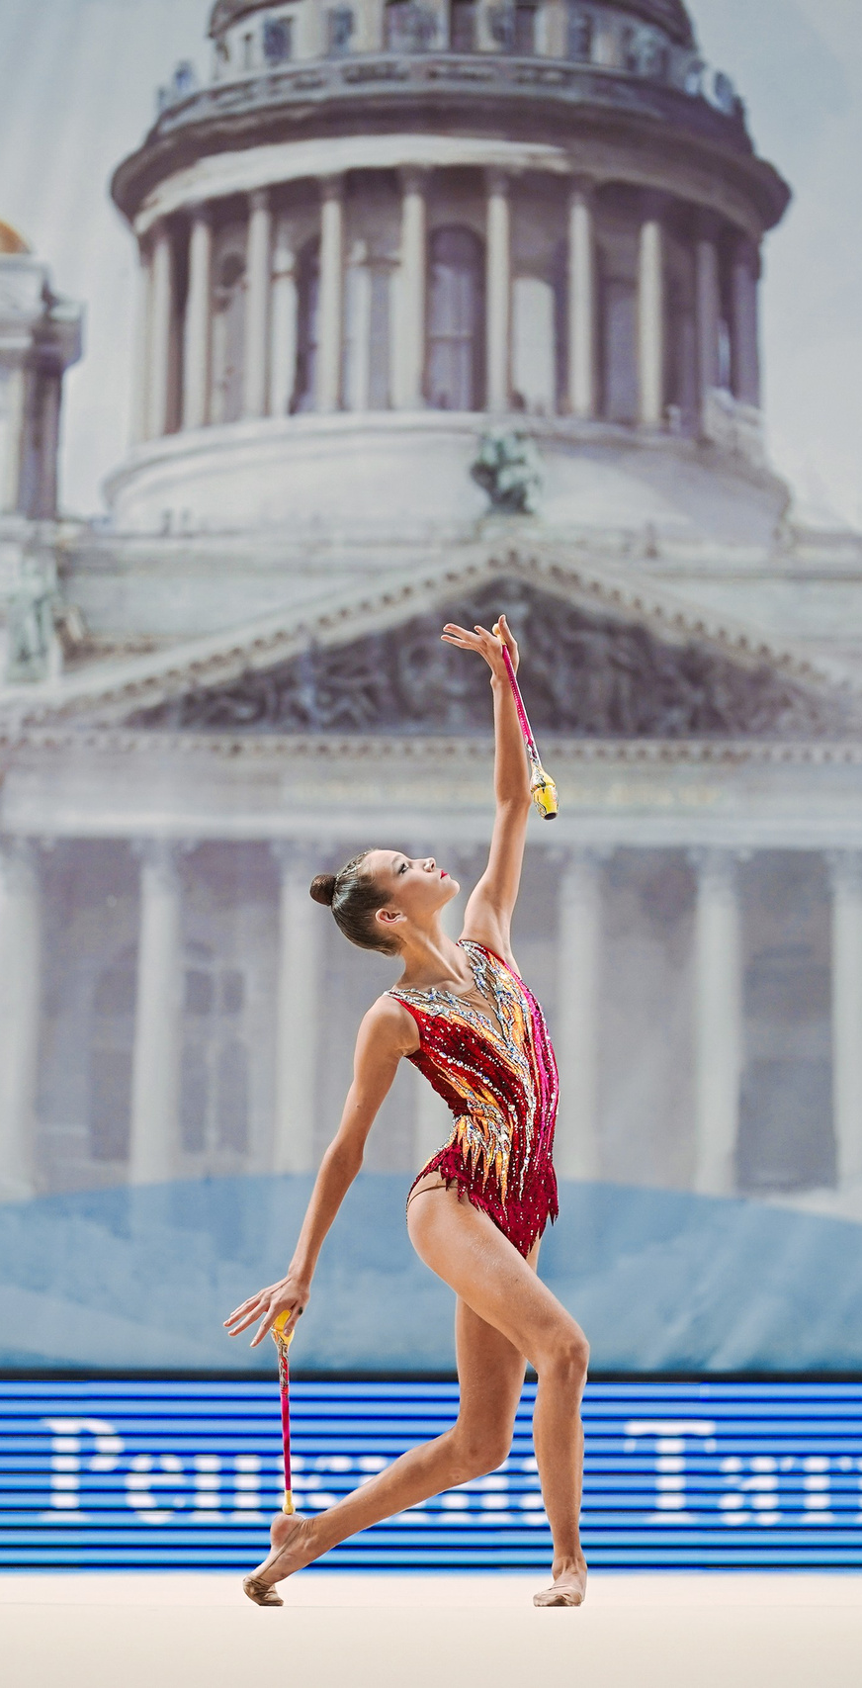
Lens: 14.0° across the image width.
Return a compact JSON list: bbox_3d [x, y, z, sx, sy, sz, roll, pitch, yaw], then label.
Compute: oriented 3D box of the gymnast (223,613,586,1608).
[{"bbox_3d":[-0.020,0.475,6.620,0.760,1.880,0.540,-8,-14,34],"label":"gymnast"}]

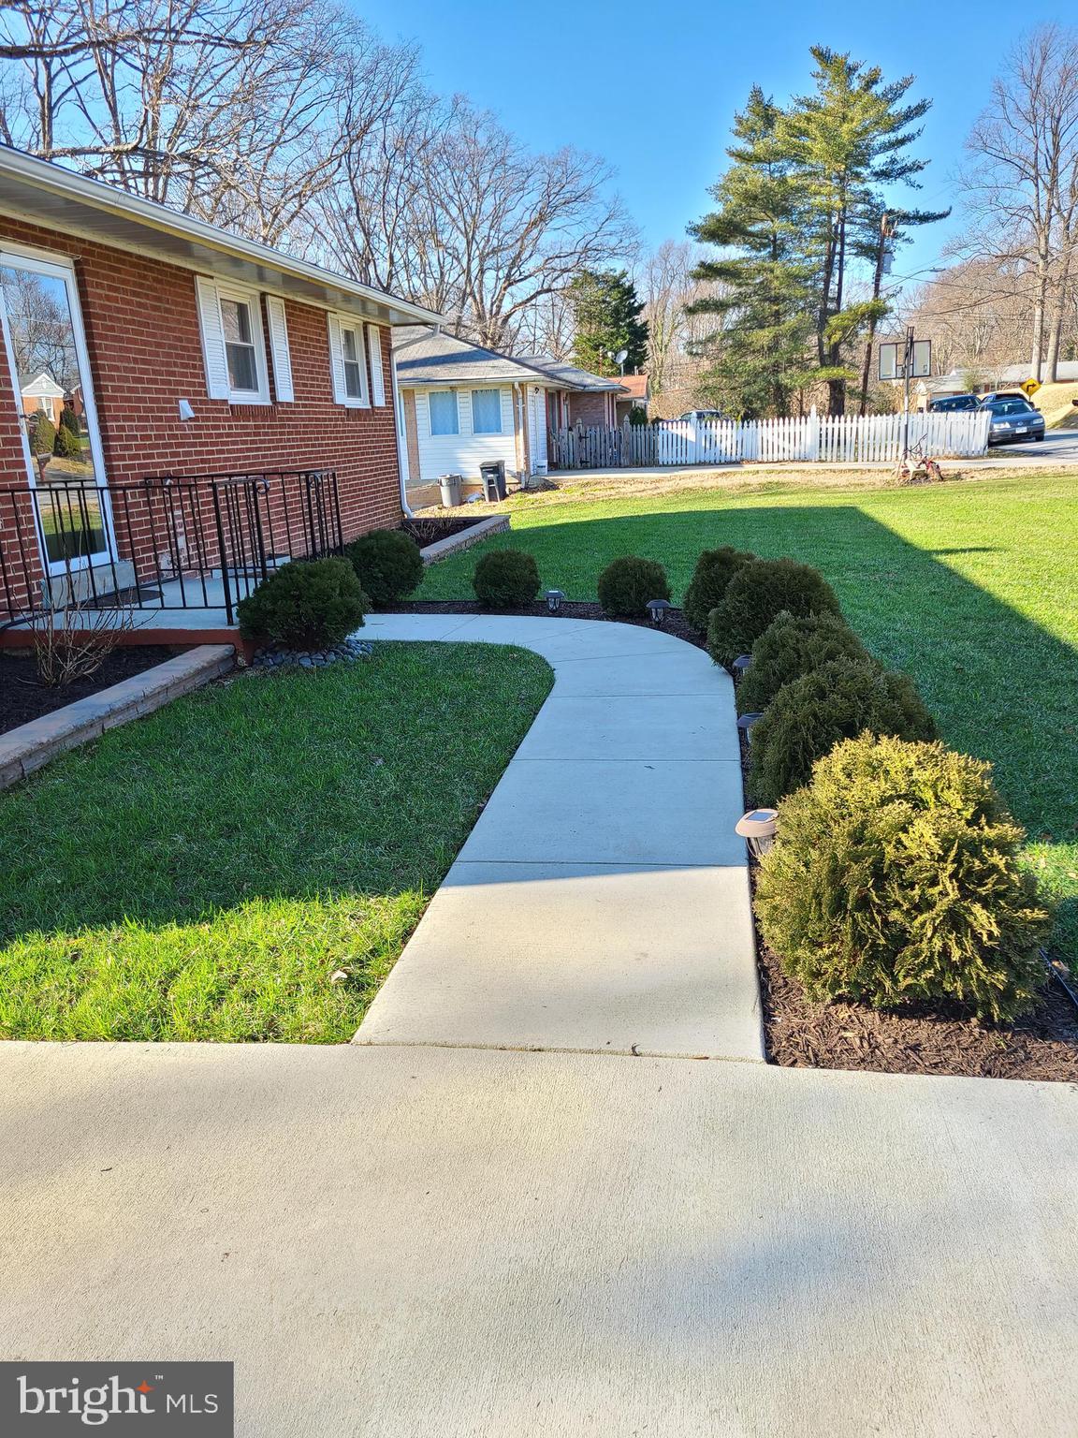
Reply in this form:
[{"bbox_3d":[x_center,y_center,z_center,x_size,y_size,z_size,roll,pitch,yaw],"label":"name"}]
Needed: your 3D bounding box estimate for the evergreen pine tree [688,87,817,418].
[{"bbox_3d":[8.325,-17.359,42.129,5.300,13.061,5.300,0,15,9],"label":"evergreen pine tree"}]

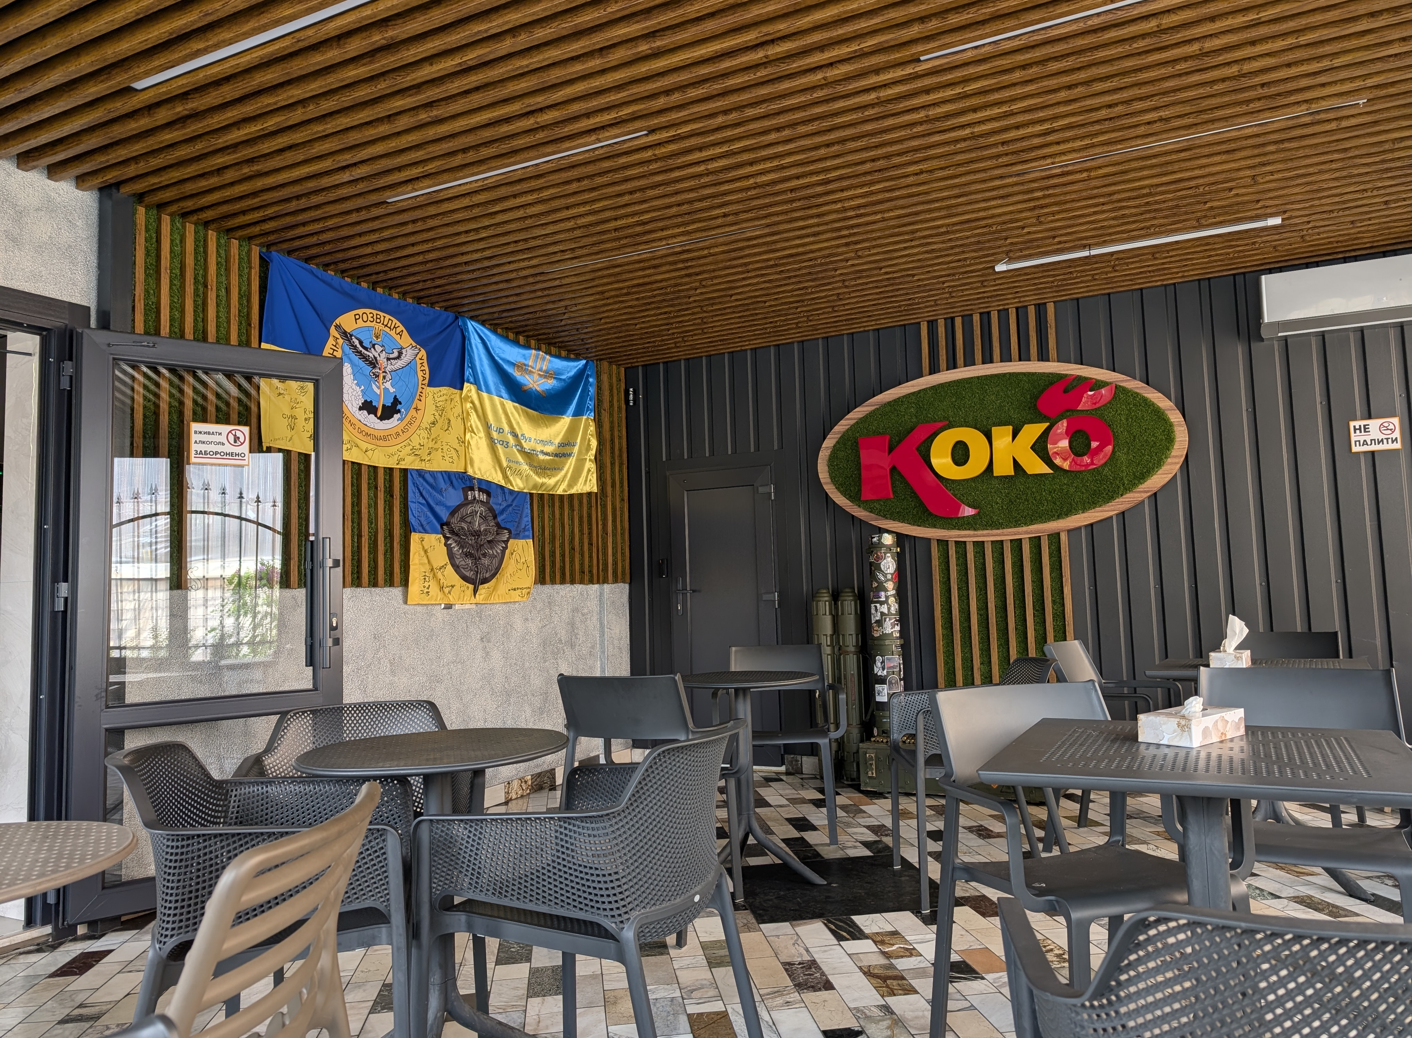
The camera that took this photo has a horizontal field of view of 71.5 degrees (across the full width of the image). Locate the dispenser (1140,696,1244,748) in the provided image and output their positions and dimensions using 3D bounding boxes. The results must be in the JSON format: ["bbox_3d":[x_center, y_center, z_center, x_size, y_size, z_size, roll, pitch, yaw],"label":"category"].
[{"bbox_3d":[0.992,0.405,2.004,0.223,0.087,0.119,2,-6,-38],"label":"dispenser"}]

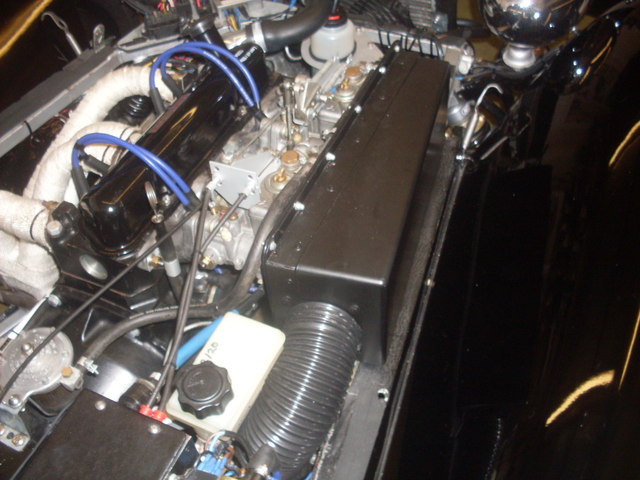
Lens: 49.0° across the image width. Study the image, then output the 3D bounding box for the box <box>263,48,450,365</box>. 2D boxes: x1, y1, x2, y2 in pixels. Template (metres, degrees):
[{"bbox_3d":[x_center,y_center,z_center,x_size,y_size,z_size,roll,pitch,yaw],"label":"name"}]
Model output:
[{"bbox_3d":[0.081,-0.065,0.820,0.120,0.117,0.417,13,45,17],"label":"box"}]

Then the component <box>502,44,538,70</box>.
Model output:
[{"bbox_3d":[0.323,-0.293,1.130,0.053,0.040,0.053,13,45,17],"label":"component"}]

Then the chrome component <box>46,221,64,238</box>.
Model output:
[{"bbox_3d":[-0.309,-0.013,0.820,0.018,0.011,0.018,13,45,17],"label":"chrome component"}]

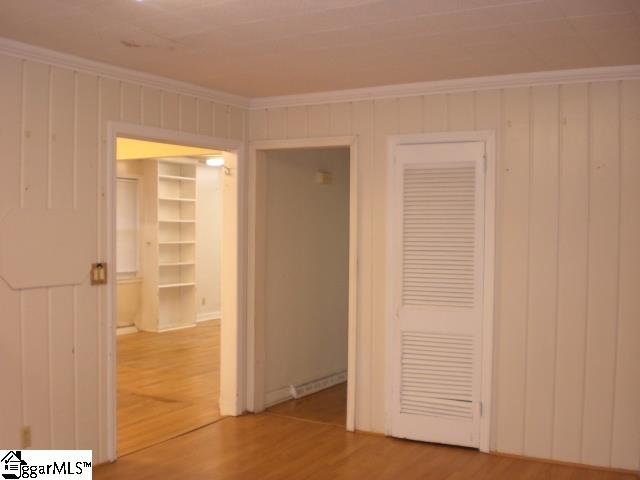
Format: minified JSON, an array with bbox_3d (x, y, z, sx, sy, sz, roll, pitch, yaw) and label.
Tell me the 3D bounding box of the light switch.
[{"bbox_3d":[-1.320,0.208,4.229,0.018,0.131,0.120,1,2,31],"label":"light switch"}]

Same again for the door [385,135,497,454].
[{"bbox_3d":[0.798,0.334,4.722,0.756,2.090,0.110,1,2,31],"label":"door"}]

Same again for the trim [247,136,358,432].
[{"bbox_3d":[-0.132,0.305,5.287,0.963,2.107,0.120,1,2,31],"label":"trim"}]

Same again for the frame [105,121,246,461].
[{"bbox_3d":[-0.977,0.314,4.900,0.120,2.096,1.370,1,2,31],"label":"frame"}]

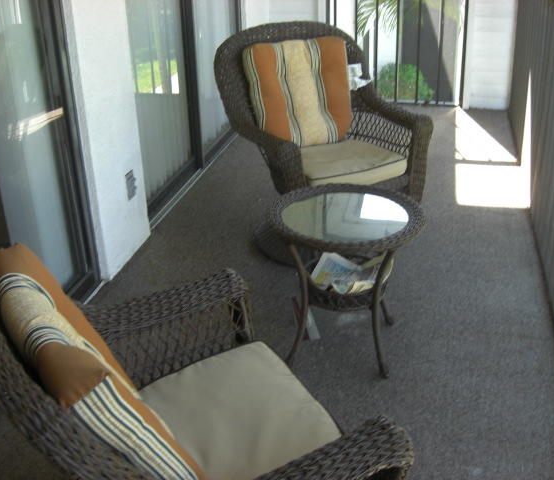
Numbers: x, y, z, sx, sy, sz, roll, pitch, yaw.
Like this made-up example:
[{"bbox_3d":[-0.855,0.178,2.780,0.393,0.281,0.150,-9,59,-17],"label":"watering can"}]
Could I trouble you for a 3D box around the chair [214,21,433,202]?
[{"bbox_3d":[0.194,-0.468,3.272,0.788,0.944,0.795,-12,26,-20],"label":"chair"}]

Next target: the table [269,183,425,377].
[{"bbox_3d":[0.235,0.145,2.461,0.523,0.507,0.523,4,25,13],"label":"table"}]

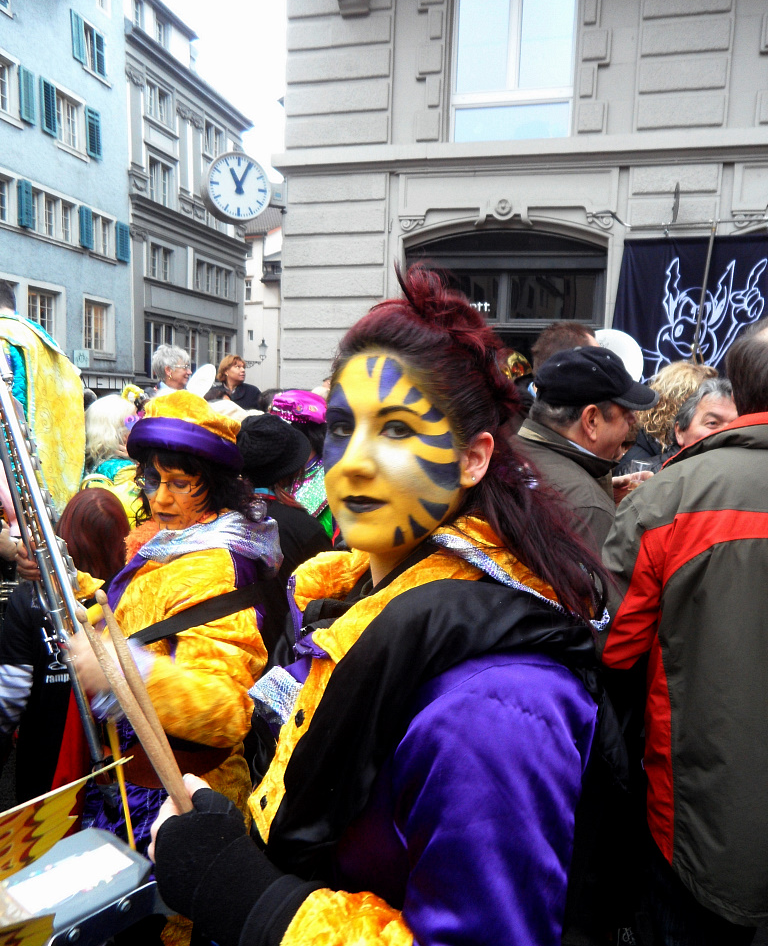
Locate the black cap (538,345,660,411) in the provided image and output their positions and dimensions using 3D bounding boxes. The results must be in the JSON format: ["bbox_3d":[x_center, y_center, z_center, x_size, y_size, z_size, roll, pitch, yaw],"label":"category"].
[{"bbox_3d":[0.442,-0.195,1.460,0.260,0.130,0.180,-1,8,-17],"label":"black cap"}]

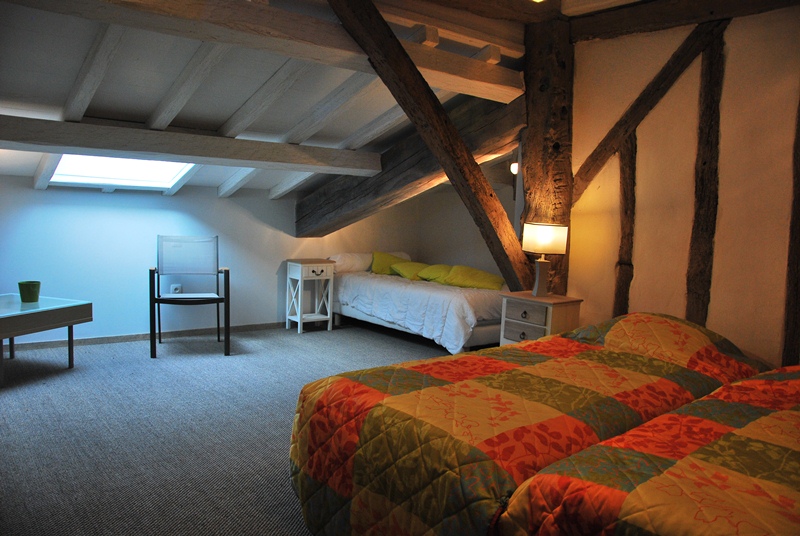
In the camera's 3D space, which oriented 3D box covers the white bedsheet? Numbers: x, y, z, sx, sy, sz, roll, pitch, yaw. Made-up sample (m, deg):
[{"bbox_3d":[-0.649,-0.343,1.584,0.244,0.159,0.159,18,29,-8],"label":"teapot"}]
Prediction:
[{"bbox_3d":[0.280,0.335,5.416,1.000,0.500,1.820,-2,6,-37],"label":"white bedsheet"}]

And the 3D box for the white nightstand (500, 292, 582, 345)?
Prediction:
[{"bbox_3d":[0.858,0.484,3.725,0.290,0.591,0.420,-2,6,-37],"label":"white nightstand"}]

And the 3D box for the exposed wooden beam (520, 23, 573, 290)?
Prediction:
[{"bbox_3d":[0.965,-0.421,3.999,0.230,2.355,0.290,-2,6,-37],"label":"exposed wooden beam"}]

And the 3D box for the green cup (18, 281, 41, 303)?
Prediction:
[{"bbox_3d":[-2.429,0.154,3.943,0.148,0.126,0.148,-2,6,-37],"label":"green cup"}]

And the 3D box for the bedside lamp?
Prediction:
[{"bbox_3d":[0.905,-0.048,3.777,0.215,0.463,0.200,1,5,-7],"label":"bedside lamp"}]

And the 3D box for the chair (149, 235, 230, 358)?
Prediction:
[{"bbox_3d":[-1.625,0.197,4.666,0.560,0.875,0.580,0,5,-17],"label":"chair"}]

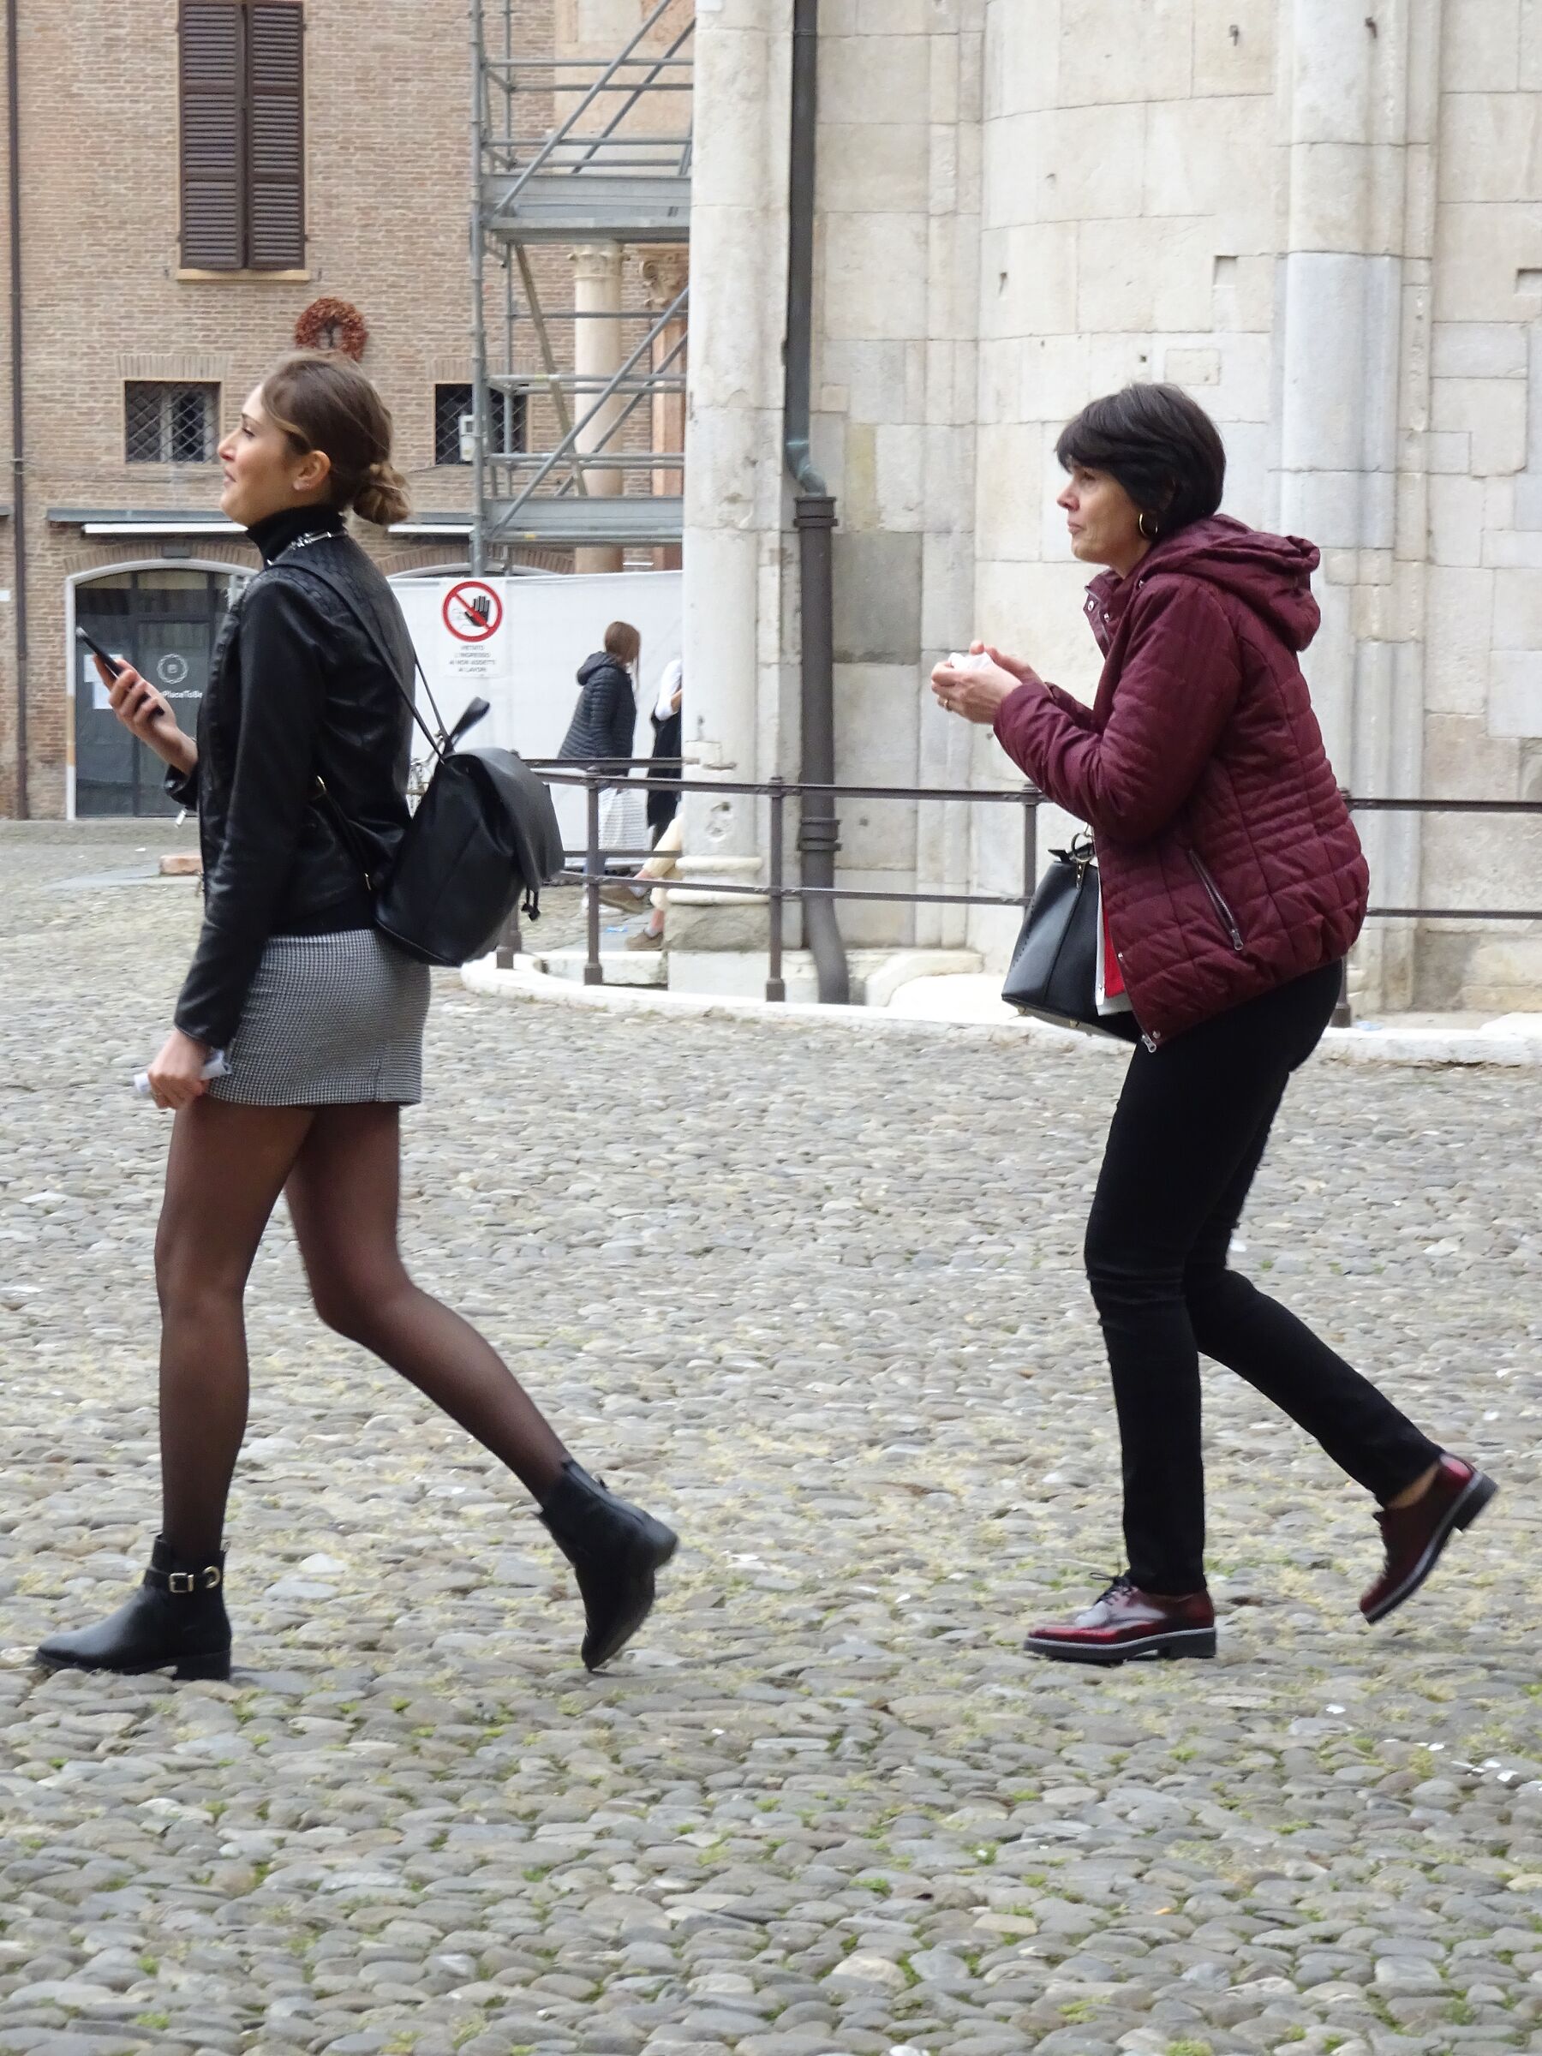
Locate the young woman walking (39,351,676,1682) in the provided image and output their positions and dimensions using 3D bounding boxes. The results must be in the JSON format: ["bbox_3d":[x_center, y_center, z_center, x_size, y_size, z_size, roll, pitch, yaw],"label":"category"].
[{"bbox_3d":[-0.518,-0.015,7.600,0.790,1.665,0.490,1,3,15],"label":"young woman walking"}]

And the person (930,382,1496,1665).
[{"bbox_3d":[0.561,-0.006,7.680,0.710,1.625,0.520,1,3,10],"label":"person"}]

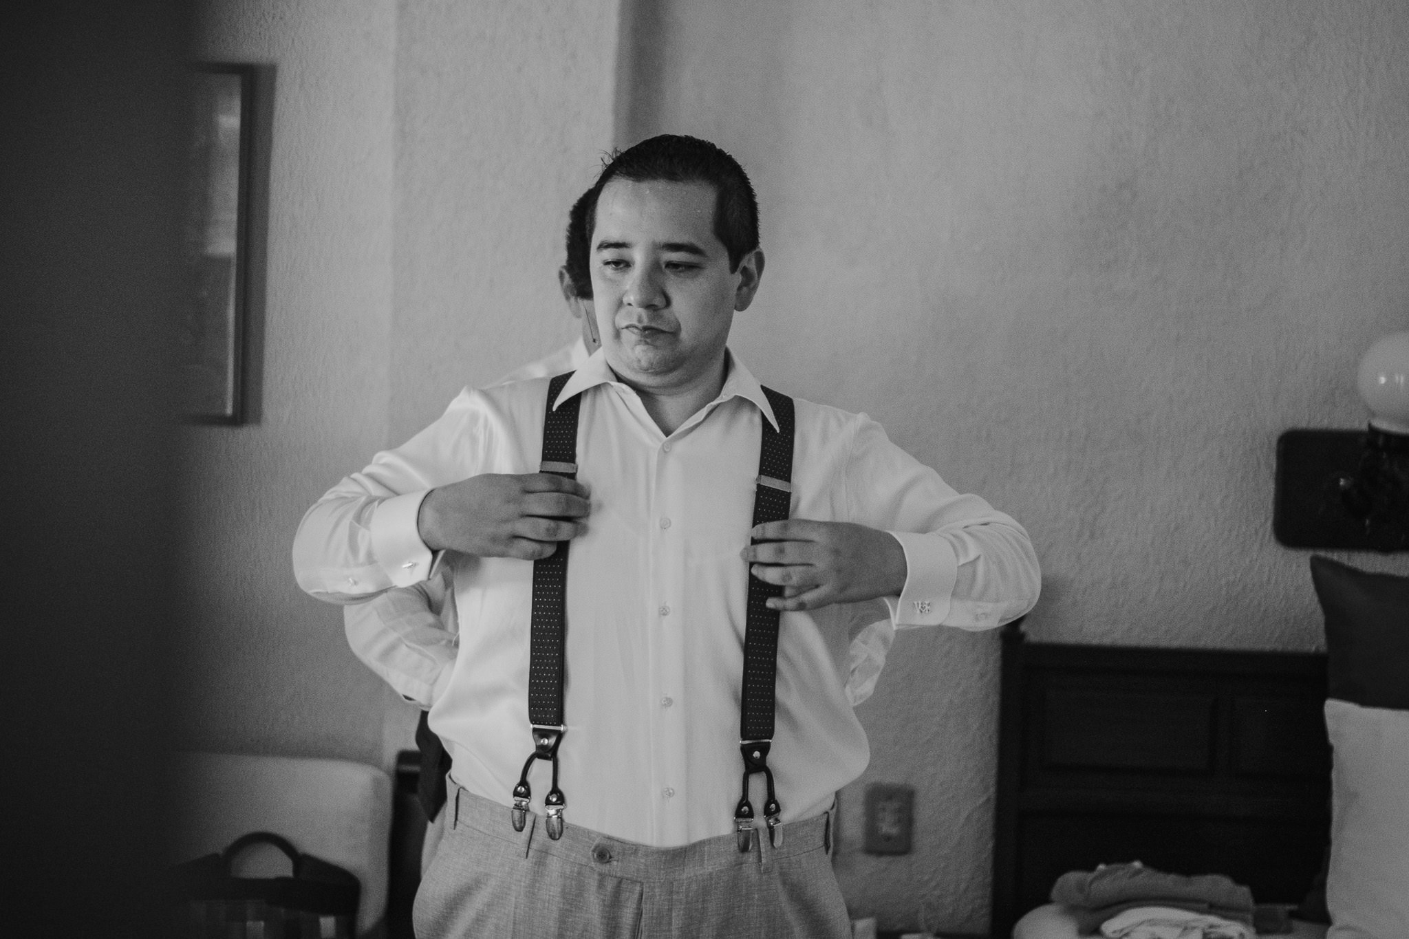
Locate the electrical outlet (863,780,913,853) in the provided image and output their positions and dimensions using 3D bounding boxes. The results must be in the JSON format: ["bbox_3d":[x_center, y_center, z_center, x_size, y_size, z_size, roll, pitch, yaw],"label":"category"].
[{"bbox_3d":[0.317,0.600,2.150,0.079,0.118,0.012,2,0,0],"label":"electrical outlet"}]

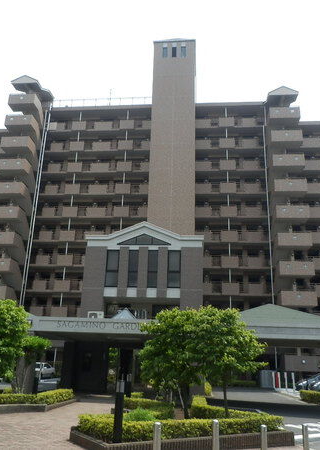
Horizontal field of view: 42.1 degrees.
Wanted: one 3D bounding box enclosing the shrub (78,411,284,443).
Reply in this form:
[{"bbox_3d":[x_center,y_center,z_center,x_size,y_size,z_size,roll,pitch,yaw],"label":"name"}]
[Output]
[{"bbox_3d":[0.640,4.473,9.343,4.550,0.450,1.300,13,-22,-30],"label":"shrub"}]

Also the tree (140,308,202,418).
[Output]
[{"bbox_3d":[0.347,3.949,12.092,1.900,3.050,1.900,0,-19,5],"label":"tree"}]

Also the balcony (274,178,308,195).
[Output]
[{"bbox_3d":[13.126,-3.653,42.077,3.170,1.310,1.550,0,-19,6],"label":"balcony"}]

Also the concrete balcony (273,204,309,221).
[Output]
[{"bbox_3d":[13.098,-0.997,41.350,3.194,1.328,1.600,0,-19,5],"label":"concrete balcony"}]

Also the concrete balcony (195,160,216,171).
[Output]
[{"bbox_3d":[5.264,-6.702,48.971,2.255,1.211,1.200,0,-18,6],"label":"concrete balcony"}]

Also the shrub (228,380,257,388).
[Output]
[{"bbox_3d":[7.056,13.555,35.602,2.360,0.550,0.700,0,-19,5],"label":"shrub"}]

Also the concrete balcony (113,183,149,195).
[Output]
[{"bbox_3d":[-3.191,-3.863,47.950,4.000,1.220,1.500,0,-19,6],"label":"concrete balcony"}]

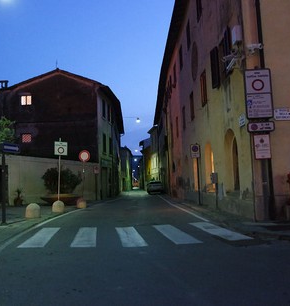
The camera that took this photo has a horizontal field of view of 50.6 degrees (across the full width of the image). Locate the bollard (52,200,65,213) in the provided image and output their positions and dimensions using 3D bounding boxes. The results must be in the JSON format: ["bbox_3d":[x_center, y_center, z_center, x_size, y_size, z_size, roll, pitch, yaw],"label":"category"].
[{"bbox_3d":[-3.660,2.275,13.010,0.510,0.490,0.510,-2,-6,0],"label":"bollard"}]

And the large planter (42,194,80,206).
[{"bbox_3d":[-4.706,2.685,17.369,2.300,0.580,2.300,-2,-6,0],"label":"large planter"}]

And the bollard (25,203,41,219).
[{"bbox_3d":[-3.999,2.087,11.001,0.510,0.490,0.510,-2,-6,0],"label":"bollard"}]

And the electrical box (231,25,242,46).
[{"bbox_3d":[2.607,-3.319,8.681,0.180,0.430,0.310,-1,-6,-4],"label":"electrical box"}]

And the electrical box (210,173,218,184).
[{"bbox_3d":[2.760,1.015,12.176,0.250,0.410,0.180,-2,-6,6],"label":"electrical box"}]

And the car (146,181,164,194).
[{"bbox_3d":[1.222,4.032,35.000,1.740,1.520,4.100,-2,-6,-2],"label":"car"}]

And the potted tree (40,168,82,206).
[{"bbox_3d":[-4.730,1.879,17.449,2.300,2.220,2.300,-2,-6,0],"label":"potted tree"}]

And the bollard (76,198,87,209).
[{"bbox_3d":[-3.086,2.451,14.974,0.510,0.490,0.510,-2,-6,0],"label":"bollard"}]

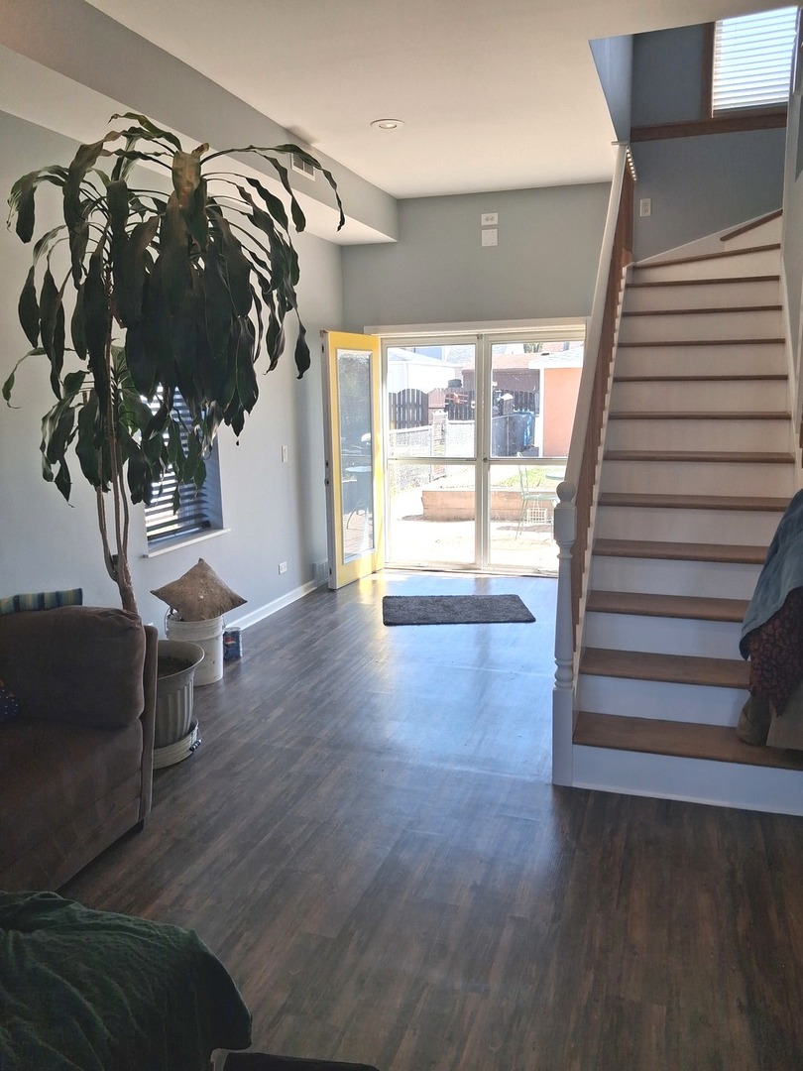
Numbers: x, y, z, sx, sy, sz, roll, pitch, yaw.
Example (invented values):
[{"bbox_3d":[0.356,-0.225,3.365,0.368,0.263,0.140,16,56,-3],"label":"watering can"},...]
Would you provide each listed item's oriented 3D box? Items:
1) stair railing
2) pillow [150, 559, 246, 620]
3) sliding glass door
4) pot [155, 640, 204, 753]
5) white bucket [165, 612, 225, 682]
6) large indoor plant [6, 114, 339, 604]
[{"bbox_3d":[1.187,-0.827,4.819,0.100,3.113,3.659,2,11,18],"label":"stair railing"},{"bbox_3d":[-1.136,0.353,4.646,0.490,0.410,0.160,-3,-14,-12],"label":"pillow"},{"bbox_3d":[0.663,-0.682,7.109,1.730,2.030,0.120,2,11,18],"label":"sliding glass door"},{"bbox_3d":[-1.148,0.766,3.749,0.540,0.430,0.540,-1,10,0],"label":"pot"},{"bbox_3d":[-1.145,0.627,4.701,0.305,0.370,0.305,-1,10,0],"label":"white bucket"},{"bbox_3d":[-0.942,-0.481,3.377,1.450,2.250,1.250,2,11,18],"label":"large indoor plant"}]

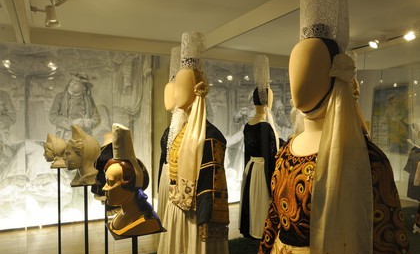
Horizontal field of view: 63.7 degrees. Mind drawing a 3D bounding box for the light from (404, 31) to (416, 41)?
[{"bbox_3d":[2.400,-1.083,4.050,0.130,0.120,0.130,1,2,27],"label":"light"}]

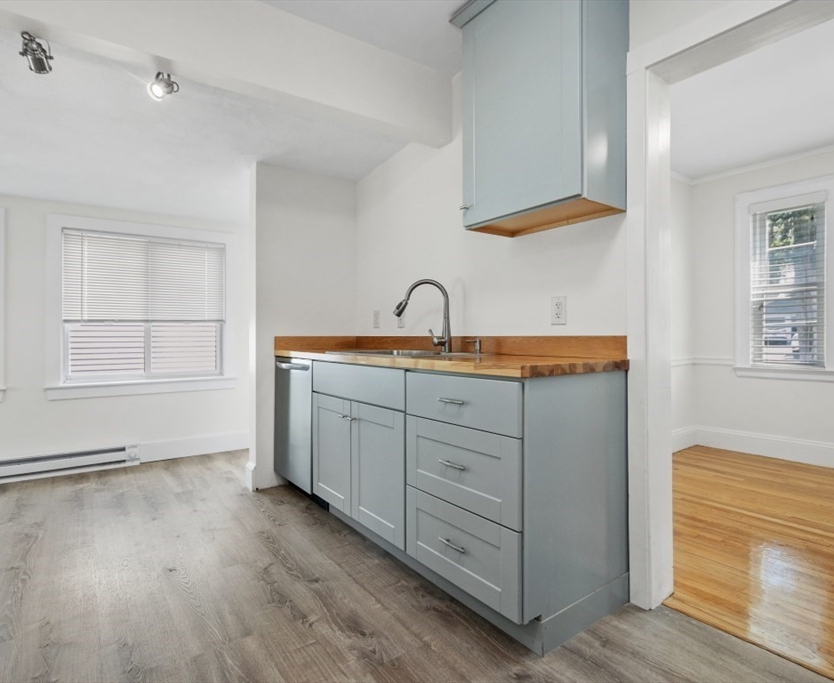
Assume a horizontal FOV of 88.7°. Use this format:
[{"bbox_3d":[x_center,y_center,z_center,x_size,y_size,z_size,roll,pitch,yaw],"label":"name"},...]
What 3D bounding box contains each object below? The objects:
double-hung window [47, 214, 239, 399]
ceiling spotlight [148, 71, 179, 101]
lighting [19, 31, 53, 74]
[{"bbox_3d":[-2.170,-0.259,3.478,1.312,1.376,0.090,0,0,-34],"label":"double-hung window"},{"bbox_3d":[-1.105,-1.112,1.860,0.075,0.090,0.090,0,0,33],"label":"ceiling spotlight"},{"bbox_3d":[-1.462,-1.111,1.640,0.080,0.110,0.085,0,0,-24],"label":"lighting"}]

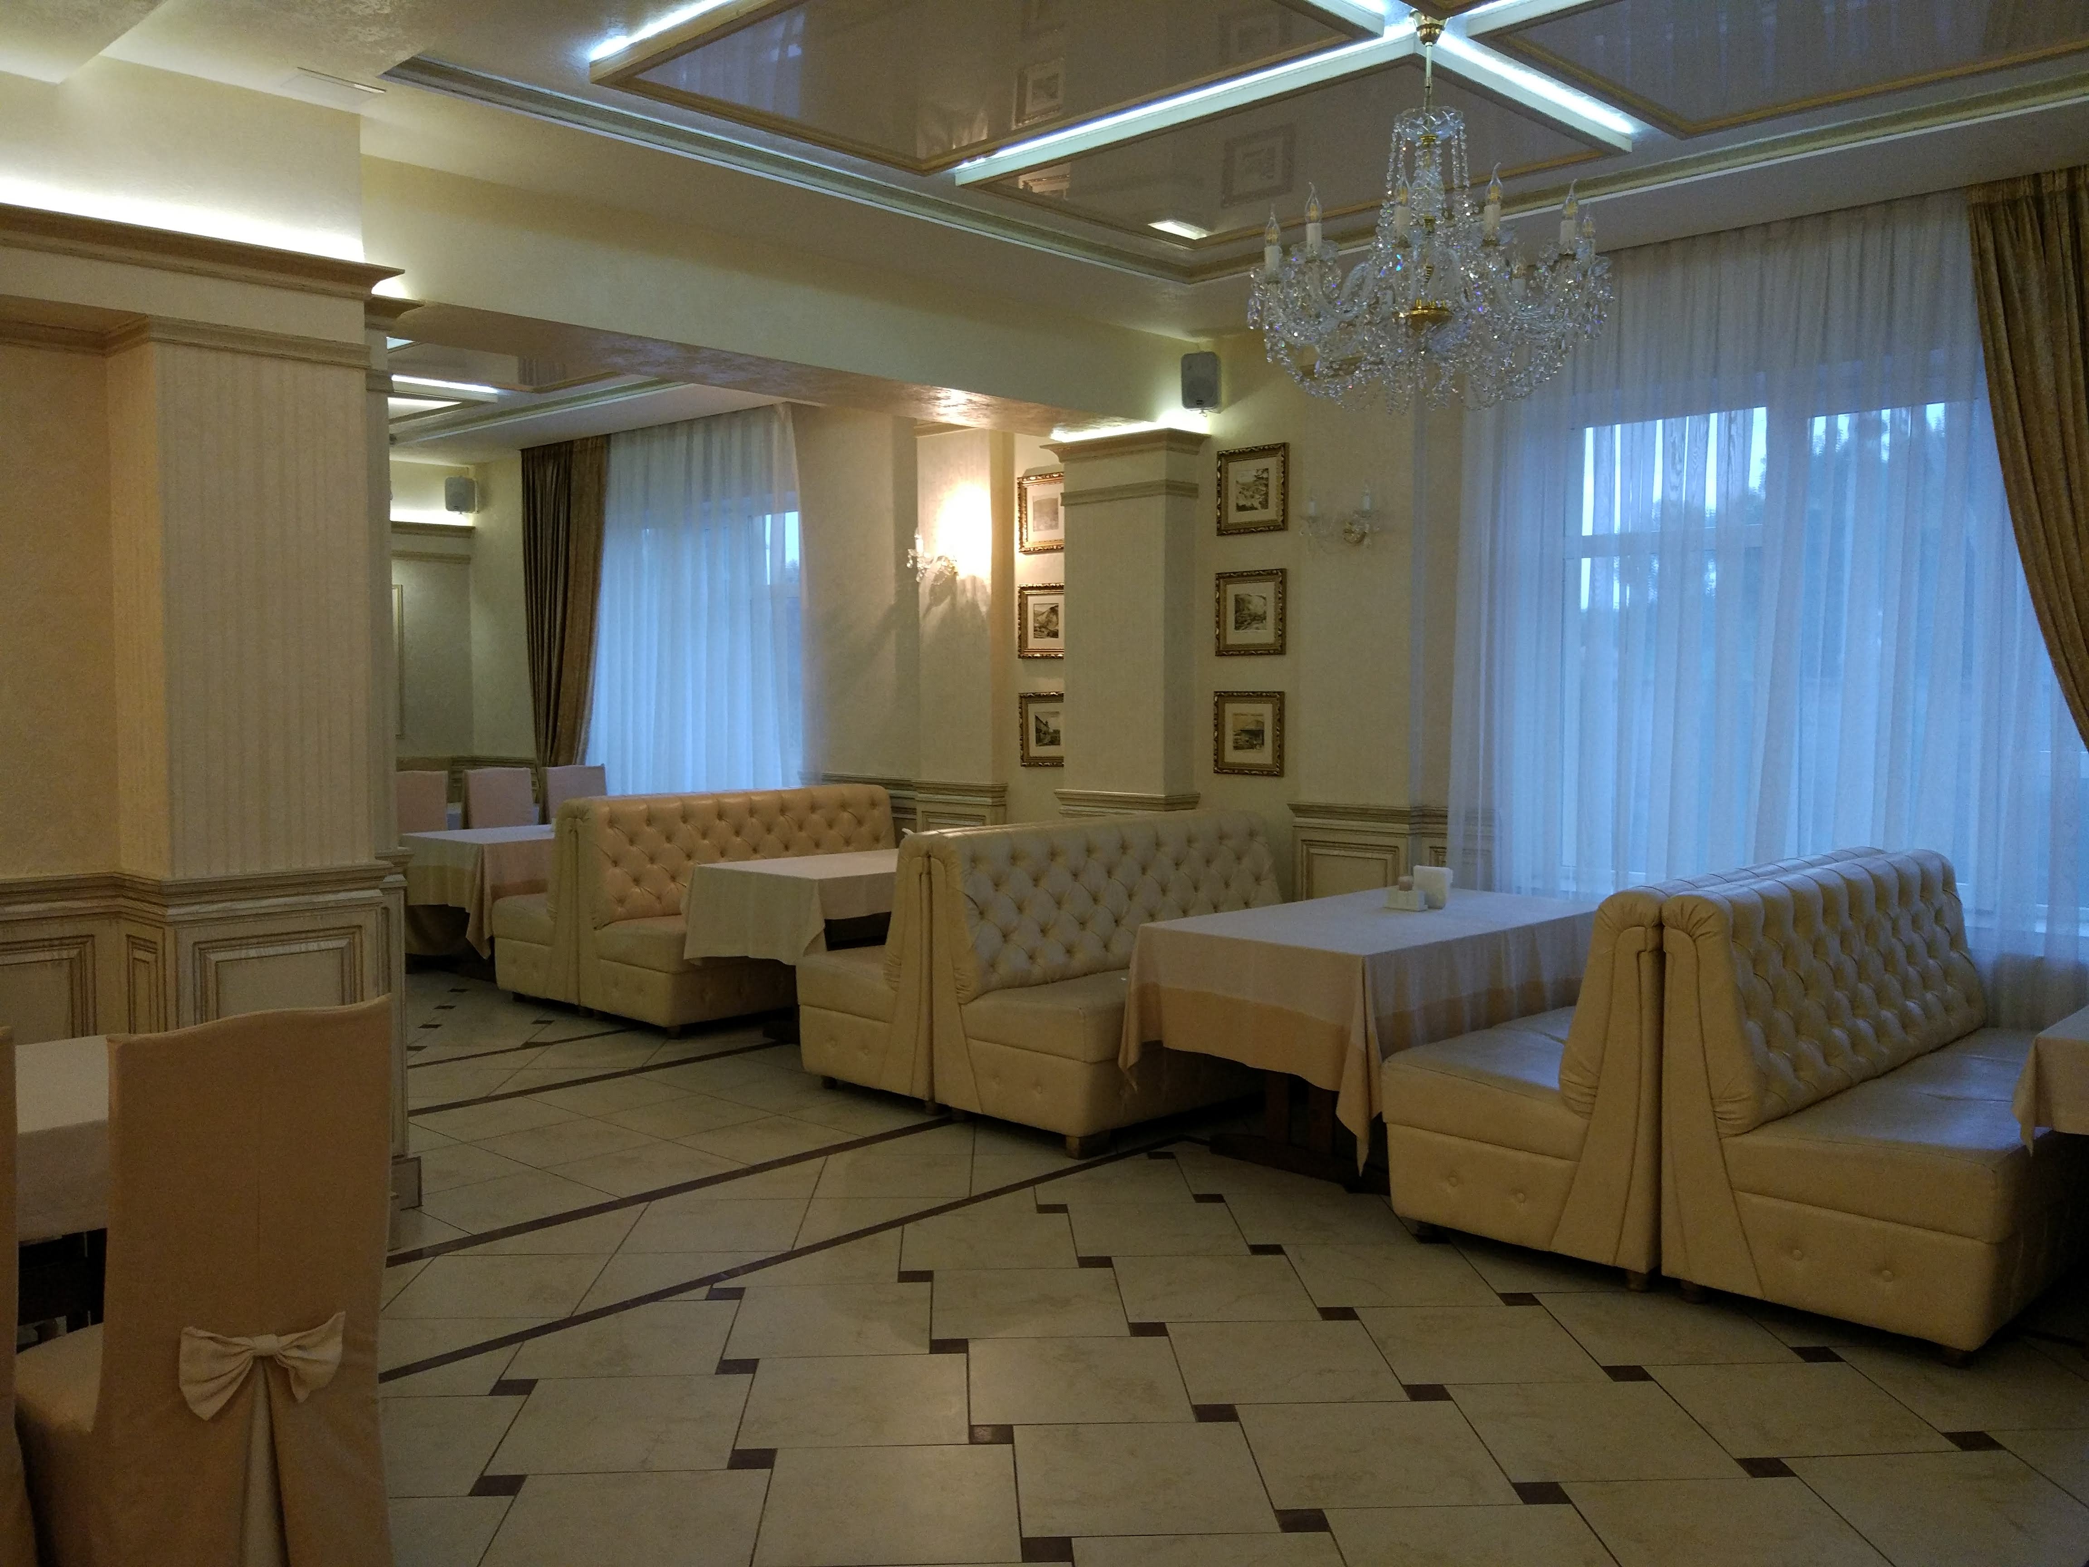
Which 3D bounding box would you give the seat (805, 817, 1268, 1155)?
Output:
[{"bbox_3d":[0.216,0.631,6.377,1.455,0.992,1.735,3,4,43],"label":"seat"}]

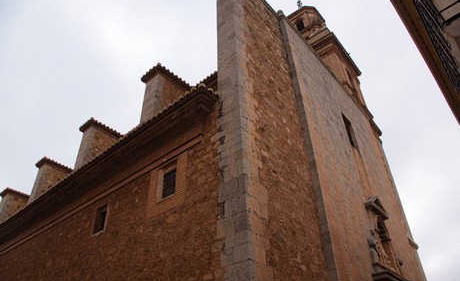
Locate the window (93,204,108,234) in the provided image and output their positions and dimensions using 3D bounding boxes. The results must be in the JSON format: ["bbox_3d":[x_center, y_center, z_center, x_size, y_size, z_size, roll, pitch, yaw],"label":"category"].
[{"bbox_3d":[-4.185,2.645,11.417,0.630,0.898,0.200,-28,-44,30],"label":"window"}]

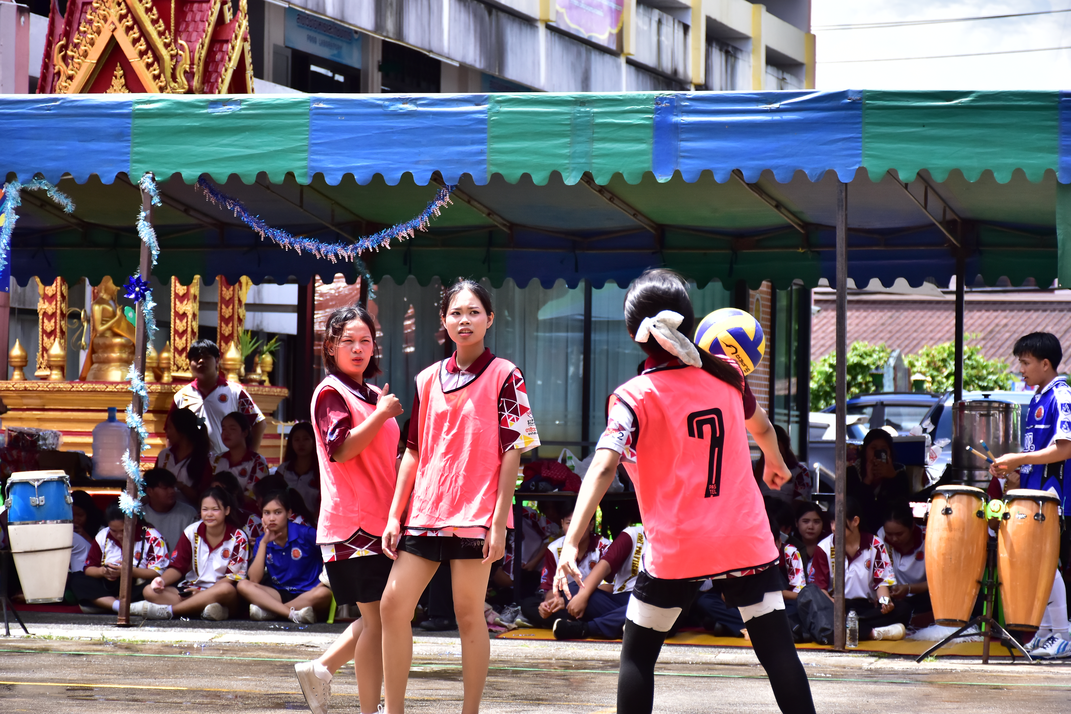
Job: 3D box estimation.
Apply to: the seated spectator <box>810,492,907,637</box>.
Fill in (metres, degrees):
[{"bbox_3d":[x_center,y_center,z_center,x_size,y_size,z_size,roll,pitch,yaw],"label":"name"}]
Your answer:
[{"bbox_3d":[1.878,1.215,22.000,0.600,0.830,0.650,1,-2,10],"label":"seated spectator"}]

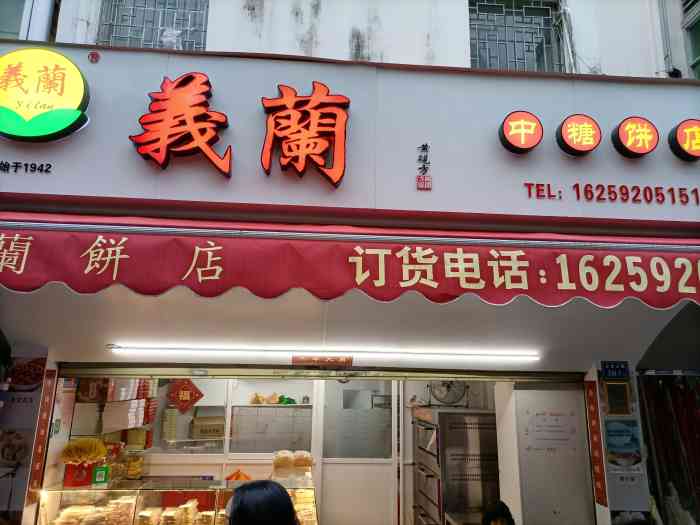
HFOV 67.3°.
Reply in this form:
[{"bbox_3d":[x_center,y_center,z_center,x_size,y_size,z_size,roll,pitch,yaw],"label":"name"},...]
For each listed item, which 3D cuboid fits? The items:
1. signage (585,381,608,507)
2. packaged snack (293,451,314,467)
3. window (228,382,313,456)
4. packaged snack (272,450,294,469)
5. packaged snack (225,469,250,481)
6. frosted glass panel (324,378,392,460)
[{"bbox_3d":[1.744,1.266,3.719,0.012,0.819,0.159,2,-14,-4],"label":"signage"},{"bbox_3d":[-0.341,1.422,3.810,0.135,0.098,0.140,2,-14,-4],"label":"packaged snack"},{"bbox_3d":[-0.785,1.509,5.252,0.841,0.763,0.050,2,-14,-4],"label":"window"},{"bbox_3d":[-0.477,1.424,3.800,0.142,0.108,0.140,2,-14,-4],"label":"packaged snack"},{"bbox_3d":[-0.820,1.562,3.845,0.170,0.085,0.130,2,-14,-4],"label":"packaged snack"},{"bbox_3d":[0.083,1.554,5.303,0.687,0.798,0.030,2,-14,-4],"label":"frosted glass panel"}]

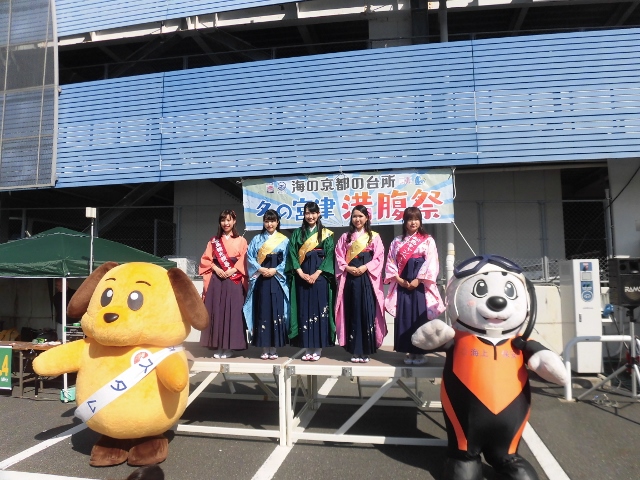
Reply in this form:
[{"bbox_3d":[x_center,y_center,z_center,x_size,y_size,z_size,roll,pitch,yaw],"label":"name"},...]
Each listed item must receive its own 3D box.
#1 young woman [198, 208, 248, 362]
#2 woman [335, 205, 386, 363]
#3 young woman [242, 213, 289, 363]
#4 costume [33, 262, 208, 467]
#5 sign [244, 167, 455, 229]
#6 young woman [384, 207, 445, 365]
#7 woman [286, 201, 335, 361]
[{"bbox_3d":[-1.076,0.464,4.947,0.509,1.628,0.400,-1,-3,0],"label":"young woman"},{"bbox_3d":[0.432,0.436,4.620,0.515,1.597,0.400,-1,-3,8],"label":"woman"},{"bbox_3d":[-0.580,0.466,4.851,0.489,1.596,0.400,-1,-3,3],"label":"young woman"},{"bbox_3d":[-1.856,1.124,4.257,1.420,1.799,0.900,-1,-3,3],"label":"costume"},{"bbox_3d":[0.388,-0.636,7.217,3.460,0.861,0.040,-2,-3,12],"label":"sign"},{"bbox_3d":[0.967,0.443,4.507,0.584,1.551,0.400,-2,-3,12],"label":"young woman"},{"bbox_3d":[-0.097,0.416,4.762,0.500,1.669,0.400,-1,-3,5],"label":"woman"}]

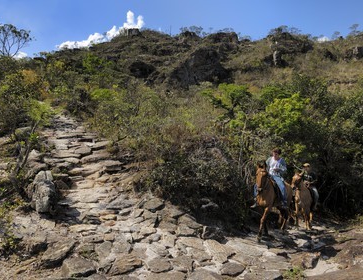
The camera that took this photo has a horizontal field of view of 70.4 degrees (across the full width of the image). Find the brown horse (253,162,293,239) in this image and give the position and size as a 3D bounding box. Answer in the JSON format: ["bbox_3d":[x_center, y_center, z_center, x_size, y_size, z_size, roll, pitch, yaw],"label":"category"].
[{"bbox_3d":[2.483,1.556,6.927,0.580,1.920,2.200,-5,-8,38],"label":"brown horse"}]

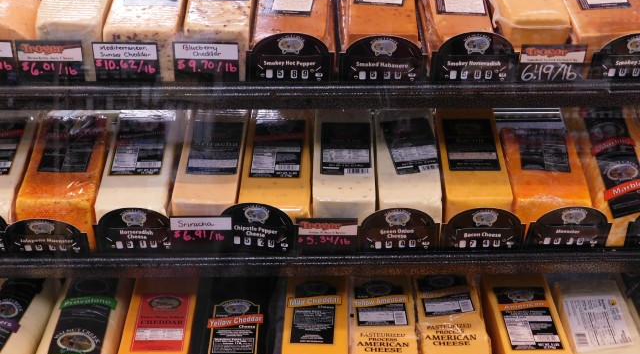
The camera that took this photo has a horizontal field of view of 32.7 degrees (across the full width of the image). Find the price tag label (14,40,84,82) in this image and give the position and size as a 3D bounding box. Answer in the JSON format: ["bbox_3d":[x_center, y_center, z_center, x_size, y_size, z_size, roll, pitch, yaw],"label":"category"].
[{"bbox_3d":[-0.360,-0.154,1.460,0.087,0.057,0.003,0,27,0],"label":"price tag label"}]

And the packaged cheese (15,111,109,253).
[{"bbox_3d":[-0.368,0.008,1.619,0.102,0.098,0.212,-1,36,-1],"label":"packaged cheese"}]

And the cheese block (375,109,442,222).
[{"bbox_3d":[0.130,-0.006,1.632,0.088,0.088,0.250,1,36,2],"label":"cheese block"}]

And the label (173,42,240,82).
[{"bbox_3d":[-0.157,-0.159,1.510,0.089,0.061,0.003,0,30,0],"label":"label"}]

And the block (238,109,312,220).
[{"bbox_3d":[-0.064,0.003,1.712,0.099,0.092,0.250,0,38,0],"label":"block"}]

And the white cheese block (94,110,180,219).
[{"bbox_3d":[-0.274,0.001,1.714,0.099,0.092,0.250,0,38,0],"label":"white cheese block"}]

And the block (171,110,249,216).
[{"bbox_3d":[-0.168,-0.003,1.720,0.094,0.093,0.247,0,38,0],"label":"block"}]

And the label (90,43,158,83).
[{"bbox_3d":[-0.258,-0.154,1.460,0.086,0.056,0.003,0,27,0],"label":"label"}]

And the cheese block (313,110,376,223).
[{"bbox_3d":[0.038,-0.003,1.720,0.092,0.093,0.243,0,38,0],"label":"cheese block"}]

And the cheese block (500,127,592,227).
[{"bbox_3d":[0.341,0.017,1.700,0.115,0.098,0.195,0,38,0],"label":"cheese block"}]

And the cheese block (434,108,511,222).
[{"bbox_3d":[0.235,-0.003,1.720,0.097,0.093,0.243,0,38,0],"label":"cheese block"}]

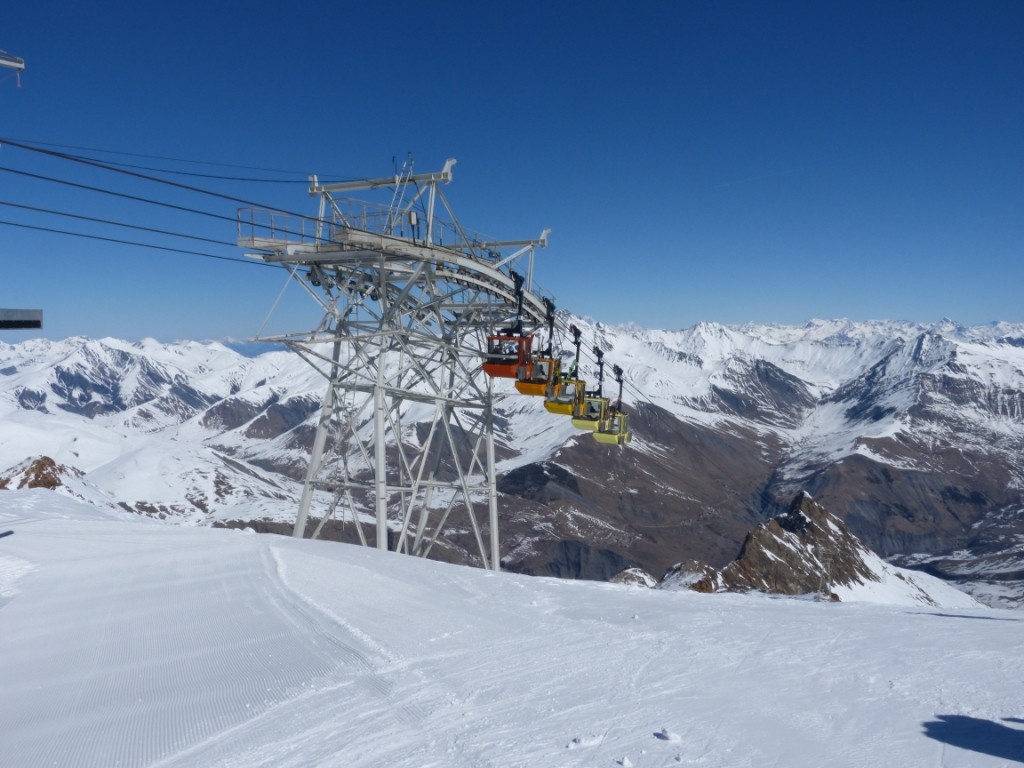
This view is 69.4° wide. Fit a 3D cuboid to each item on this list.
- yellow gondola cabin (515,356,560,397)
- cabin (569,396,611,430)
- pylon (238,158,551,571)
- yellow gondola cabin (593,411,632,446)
[{"bbox_3d":[1.329,-0.381,38.280,1.940,1.950,1.550,3,-1,28],"label":"yellow gondola cabin"},{"bbox_3d":[4.717,1.760,44.370,1.940,1.950,1.550,3,-1,28],"label":"cabin"},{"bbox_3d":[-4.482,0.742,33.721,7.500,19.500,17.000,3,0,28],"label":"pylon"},{"bbox_3d":[6.393,2.769,47.463,1.940,1.950,1.550,3,-1,28],"label":"yellow gondola cabin"}]

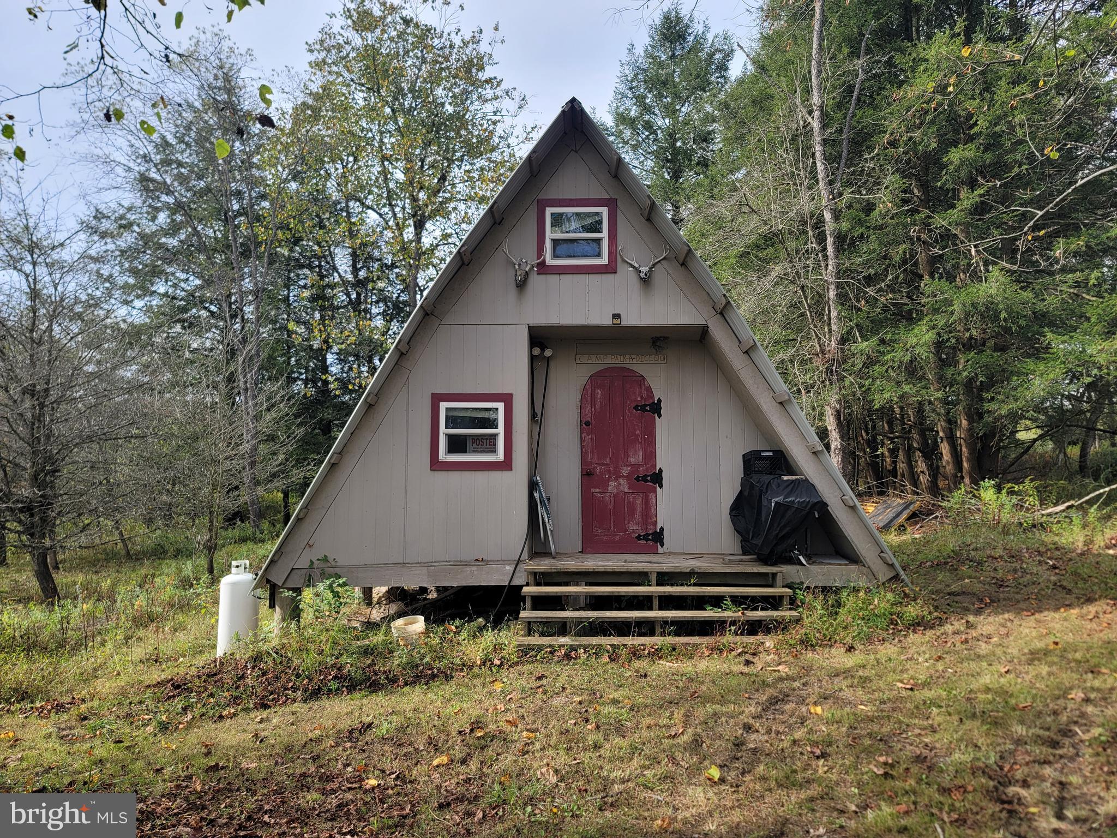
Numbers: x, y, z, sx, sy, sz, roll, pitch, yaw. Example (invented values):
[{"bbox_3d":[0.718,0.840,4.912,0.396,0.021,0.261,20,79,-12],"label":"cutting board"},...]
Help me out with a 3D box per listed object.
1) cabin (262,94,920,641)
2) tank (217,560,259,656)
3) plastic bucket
[{"bbox_3d":[0.202,-0.254,10.565,5.980,5.100,6.500,0,-5,1],"label":"cabin"},{"bbox_3d":[-3.035,1.884,7.659,0.380,1.080,0.380,0,-5,1],"label":"tank"},{"bbox_3d":[-1.330,1.984,7.293,0.305,0.310,0.305,-11,3,0],"label":"plastic bucket"}]

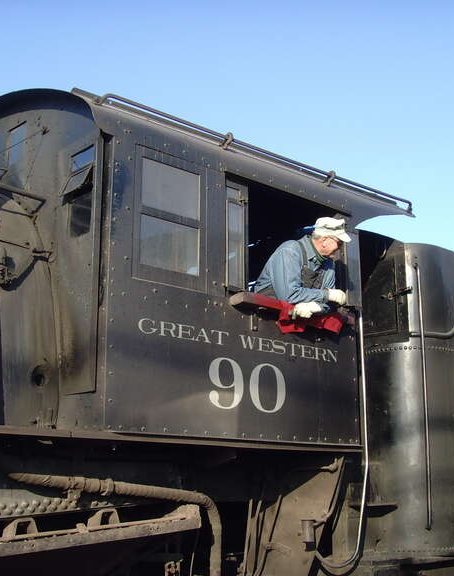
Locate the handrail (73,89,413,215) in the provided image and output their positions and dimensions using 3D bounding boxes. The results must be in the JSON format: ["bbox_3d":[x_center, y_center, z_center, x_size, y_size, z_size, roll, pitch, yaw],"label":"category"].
[{"bbox_3d":[0.338,-0.913,6.181,3.286,0.081,0.080,12,-17,-41],"label":"handrail"}]

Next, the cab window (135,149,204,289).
[{"bbox_3d":[-0.343,-0.421,5.329,0.548,0.812,0.060,12,-17,-41],"label":"cab window"}]

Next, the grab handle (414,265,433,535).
[{"bbox_3d":[1.553,0.825,6.837,0.050,2.104,0.080,3,-13,-12],"label":"grab handle"}]

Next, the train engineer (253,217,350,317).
[{"bbox_3d":[0.444,0.143,5.989,0.620,1.300,0.550,-9,-16,35],"label":"train engineer"}]

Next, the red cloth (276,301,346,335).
[{"bbox_3d":[0.566,0.209,5.727,0.554,0.167,0.180,12,-17,-41],"label":"red cloth"}]

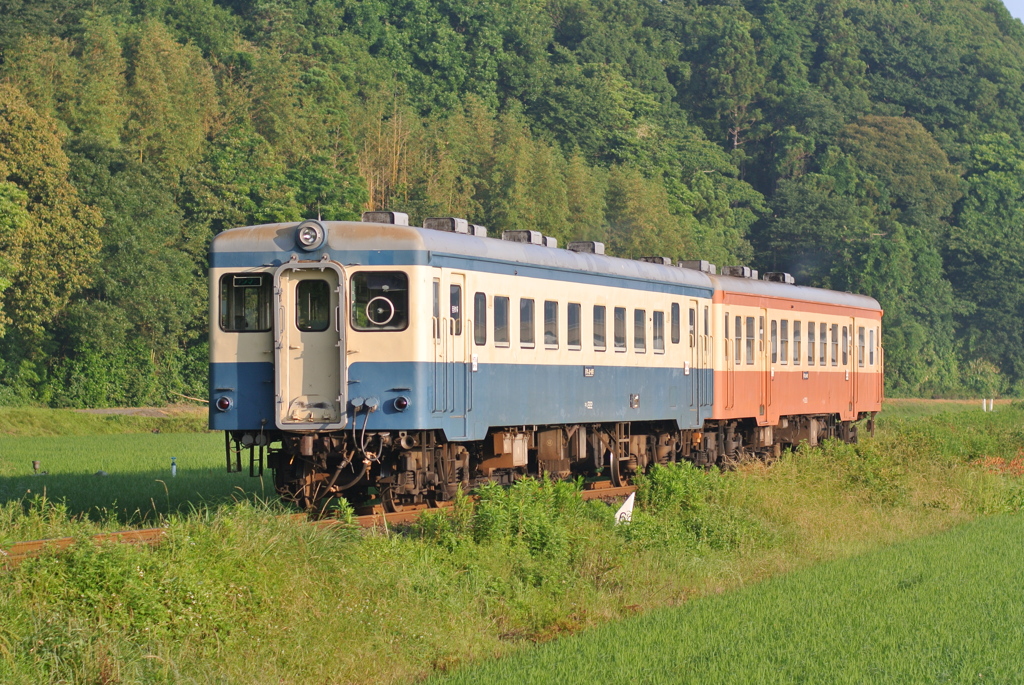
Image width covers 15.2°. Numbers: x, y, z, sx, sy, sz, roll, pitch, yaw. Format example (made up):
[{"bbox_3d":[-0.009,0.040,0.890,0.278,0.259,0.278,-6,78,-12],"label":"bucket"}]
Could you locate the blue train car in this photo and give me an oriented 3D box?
[{"bbox_3d":[-0.184,0.329,57.800,2.900,3.920,19.800,0,-1,14],"label":"blue train car"}]

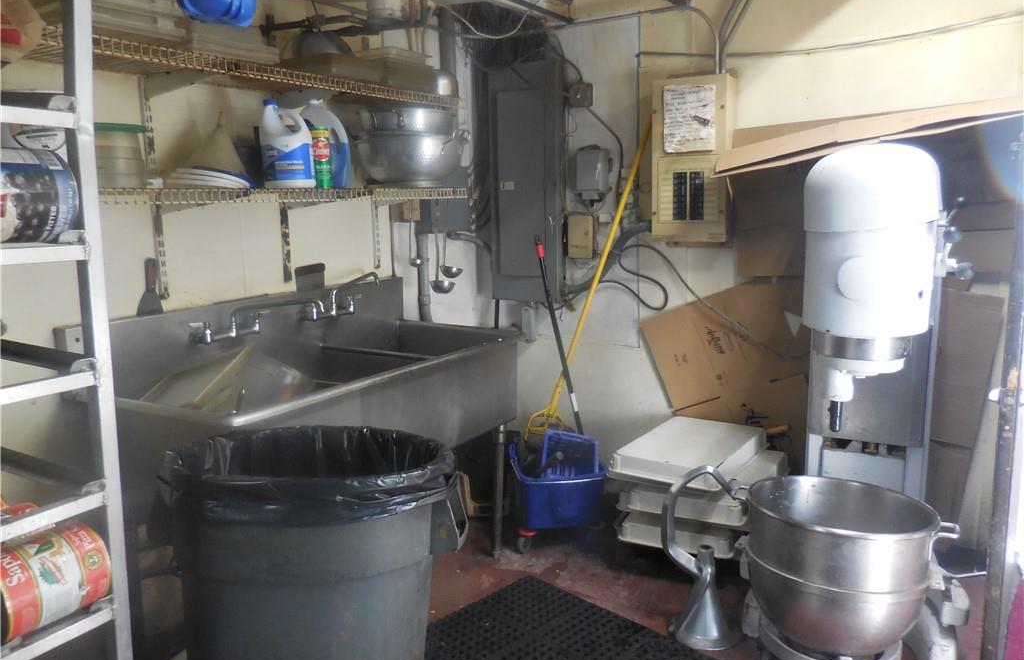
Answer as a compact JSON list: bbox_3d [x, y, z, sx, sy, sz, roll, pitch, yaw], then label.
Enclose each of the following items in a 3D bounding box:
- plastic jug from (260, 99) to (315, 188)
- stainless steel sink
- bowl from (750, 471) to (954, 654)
[{"bbox_3d":[-0.748,-0.609,2.462,0.172,0.295,0.120,-7,11,-28],"label":"plastic jug"},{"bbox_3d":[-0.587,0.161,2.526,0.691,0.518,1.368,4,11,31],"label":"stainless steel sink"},{"bbox_3d":[0.973,0.721,2.212,0.580,0.440,0.505,4,11,31],"label":"bowl"}]

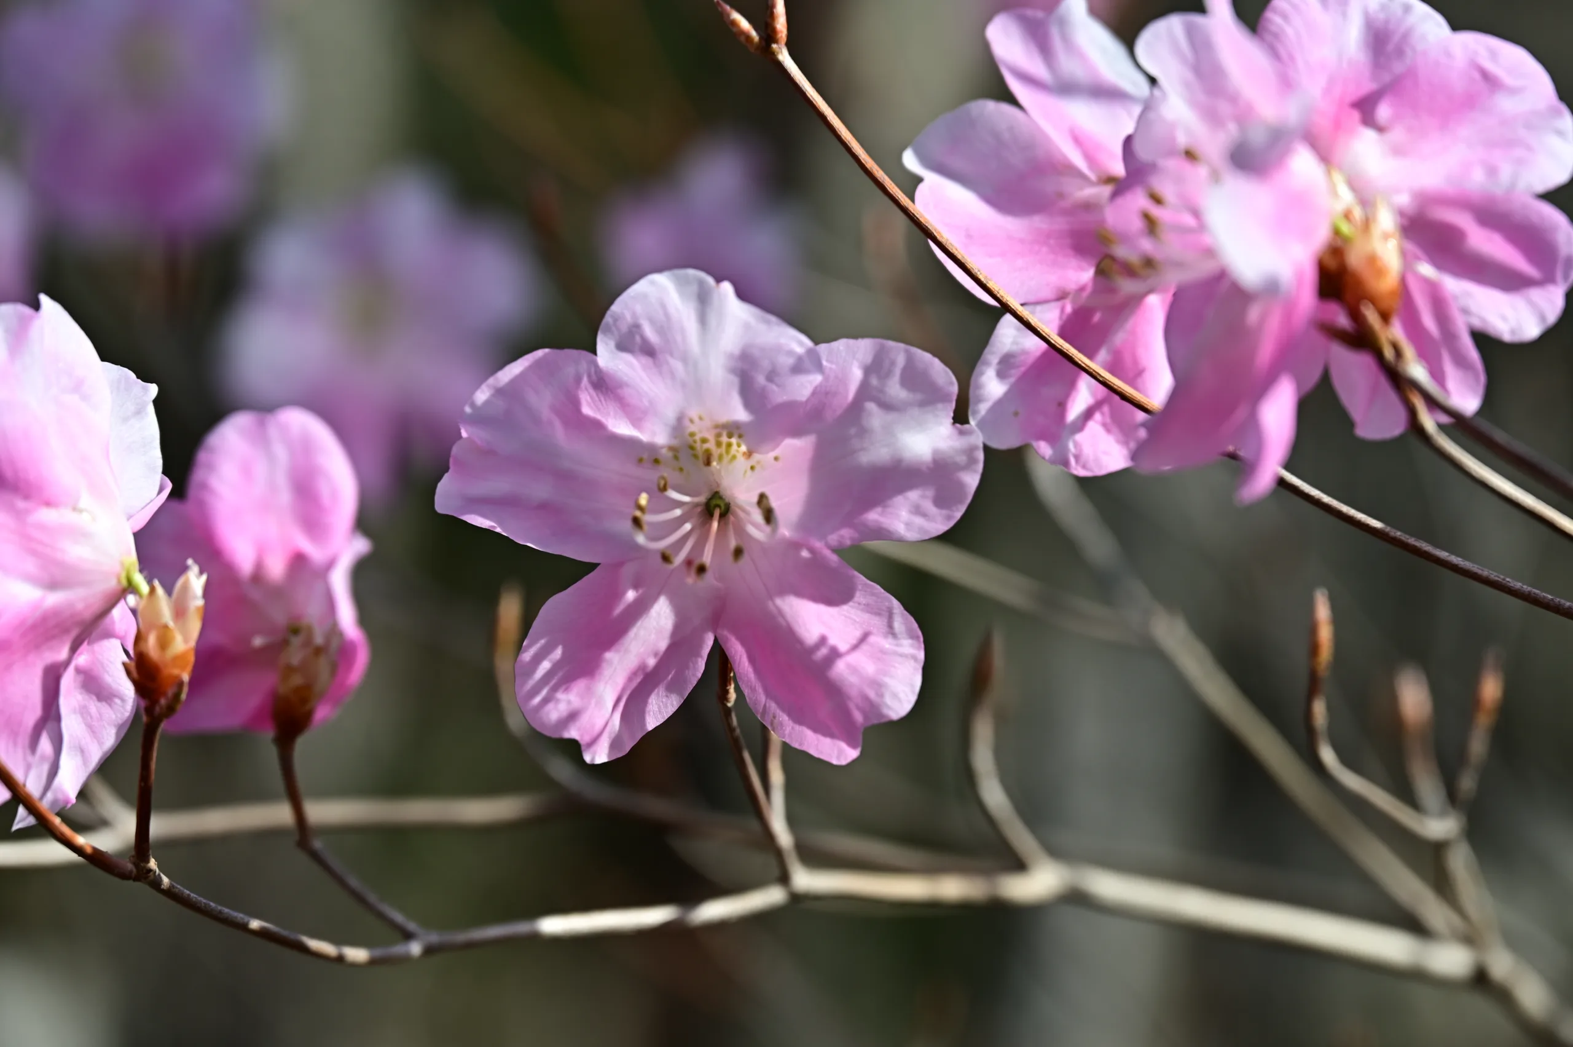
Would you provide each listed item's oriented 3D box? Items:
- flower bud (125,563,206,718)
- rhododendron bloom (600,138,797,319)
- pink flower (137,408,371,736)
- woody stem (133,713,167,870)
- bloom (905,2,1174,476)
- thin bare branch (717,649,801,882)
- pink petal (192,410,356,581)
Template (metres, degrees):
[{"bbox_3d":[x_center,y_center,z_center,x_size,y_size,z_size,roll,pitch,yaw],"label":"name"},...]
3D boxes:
[{"bbox_3d":[-0.062,0.012,0.567,0.008,0.015,0.008,7,0,0],"label":"flower bud"},{"bbox_3d":[-0.014,-0.048,0.950,0.034,0.035,0.028,0,0,6],"label":"rhododendron bloom"},{"bbox_3d":[-0.055,0.005,0.592,0.025,0.034,0.028,0,0,-21],"label":"pink flower"},{"bbox_3d":[-0.064,0.027,0.567,0.003,0.016,0.003,2,0,0],"label":"woody stem"},{"bbox_3d":[0.030,-0.028,0.575,0.034,0.047,0.024,0,0,30],"label":"bloom"},{"bbox_3d":[-0.003,0.025,0.588,0.007,0.024,0.008,-11,-3,0],"label":"thin bare branch"},{"bbox_3d":[-0.053,-0.003,0.582,0.018,0.018,0.008,0,0,0],"label":"pink petal"}]

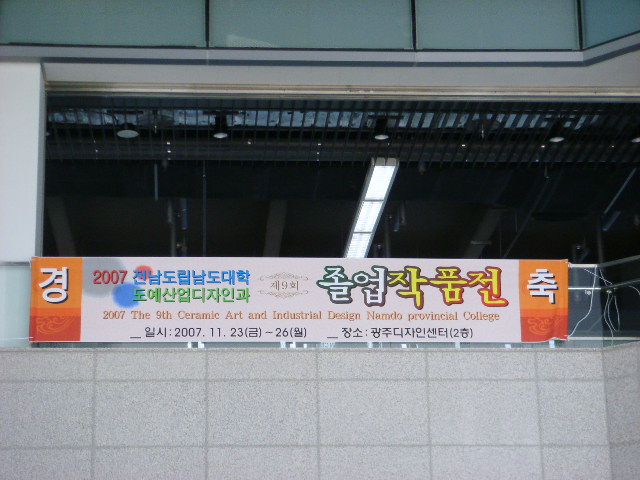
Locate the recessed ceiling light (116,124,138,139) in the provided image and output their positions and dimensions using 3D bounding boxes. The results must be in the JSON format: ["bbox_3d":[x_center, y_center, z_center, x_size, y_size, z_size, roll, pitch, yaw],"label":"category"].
[{"bbox_3d":[-2.324,-1.310,21.200,0.260,0.120,0.260,0,-19,-4],"label":"recessed ceiling light"}]

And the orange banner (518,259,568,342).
[{"bbox_3d":[2.469,0.678,19.357,0.545,0.940,0.030,0,-19,-4],"label":"orange banner"}]

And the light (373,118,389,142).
[{"bbox_3d":[0.740,-1.340,21.400,0.185,0.230,0.185,0,-19,-4],"label":"light"}]

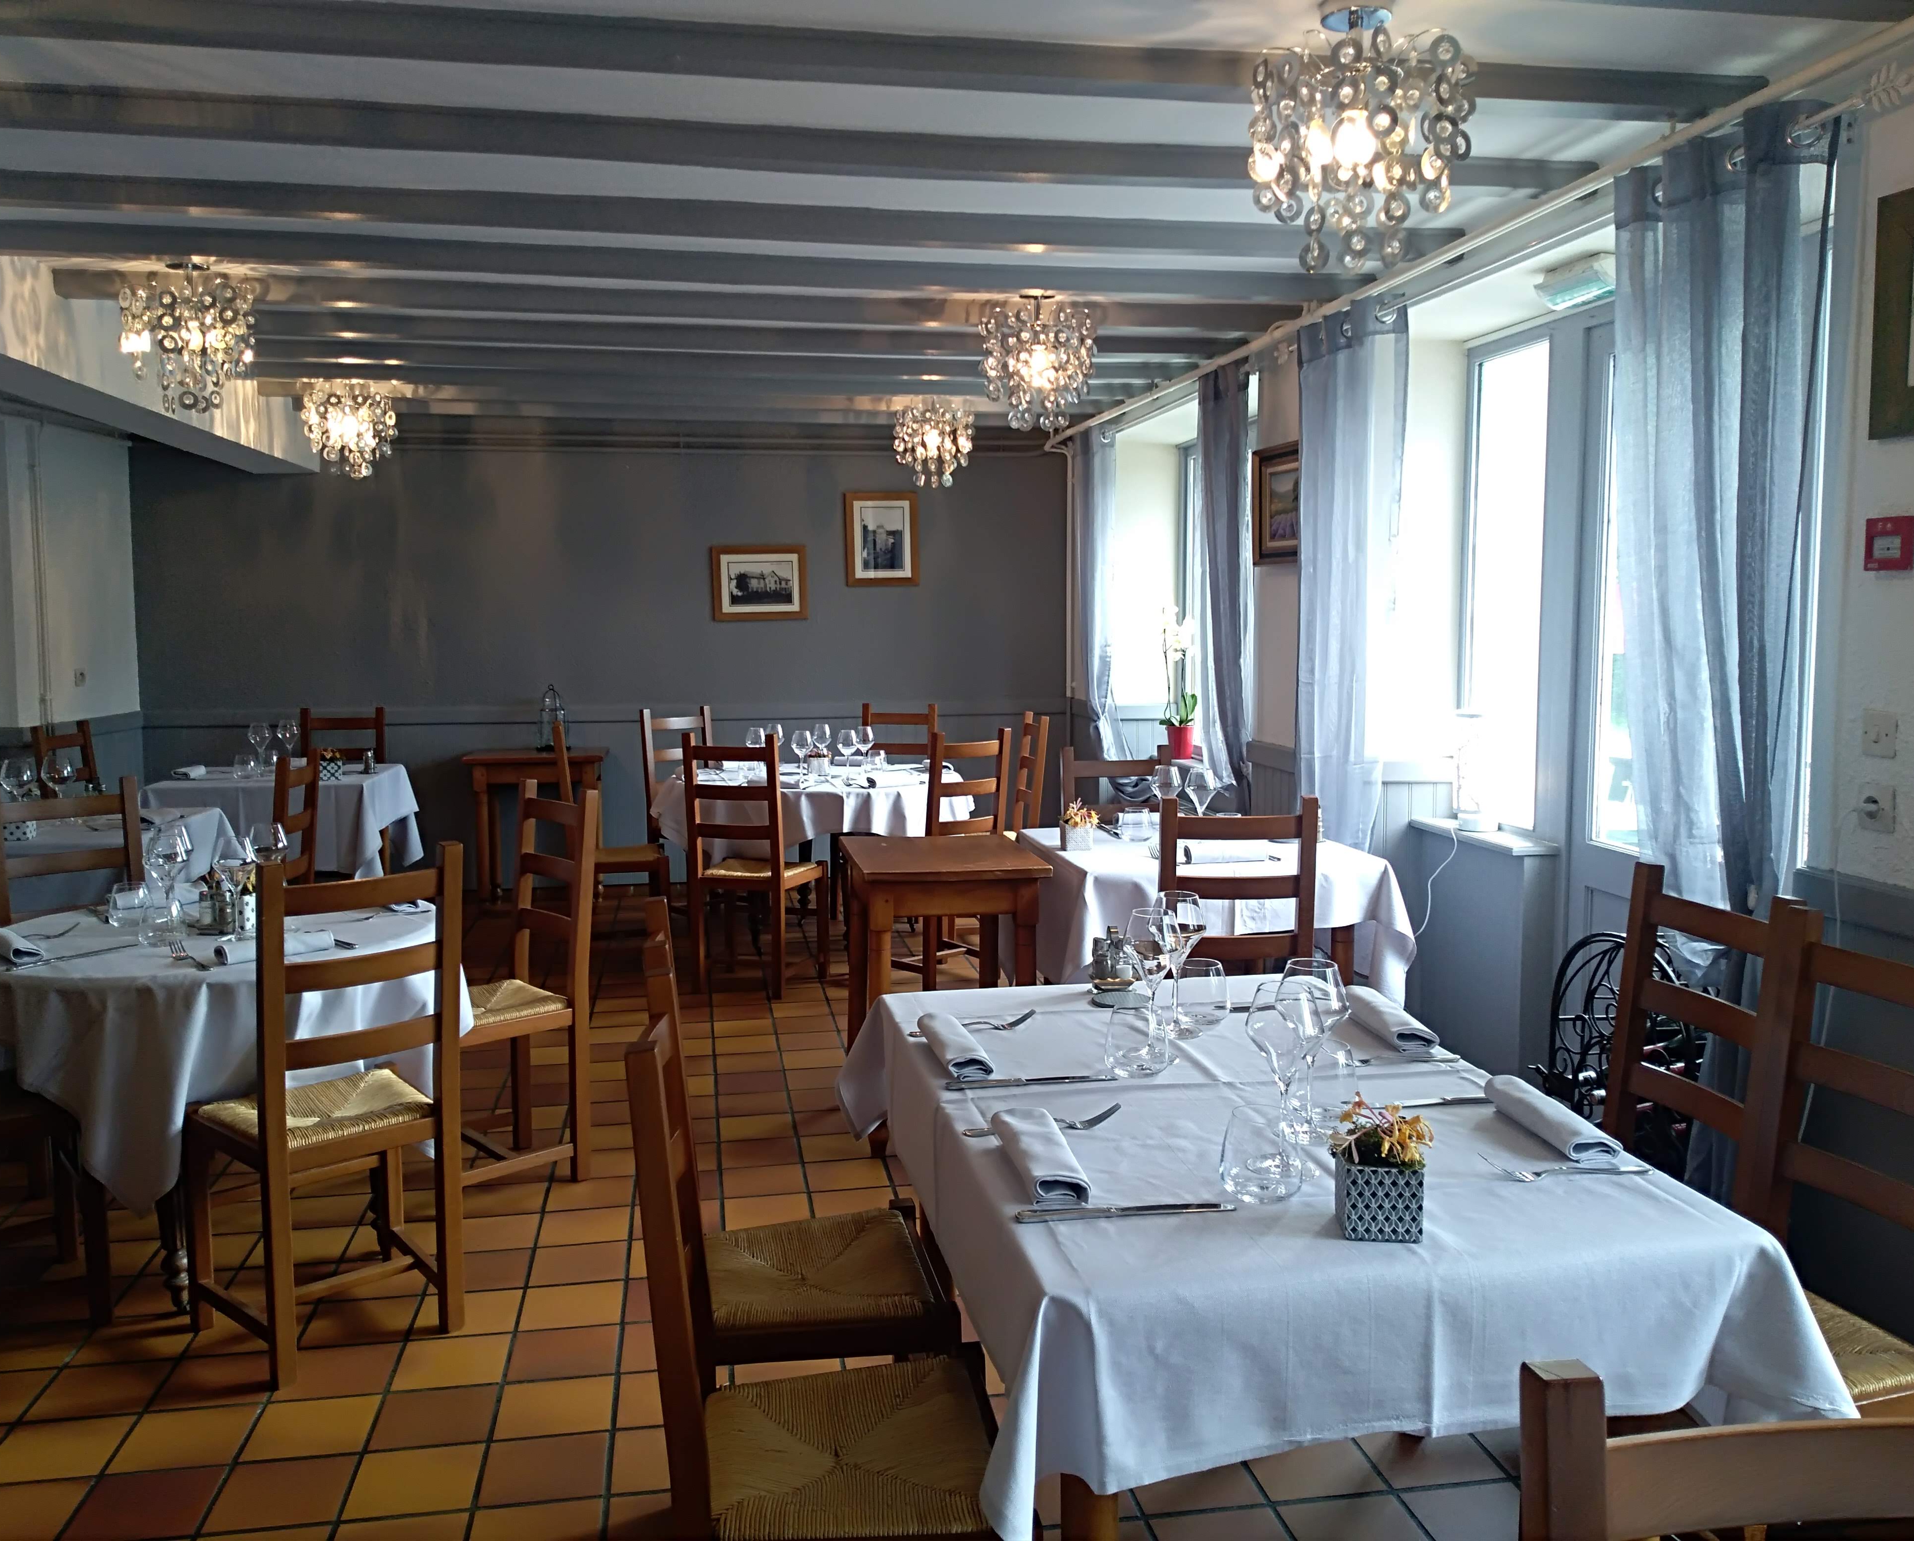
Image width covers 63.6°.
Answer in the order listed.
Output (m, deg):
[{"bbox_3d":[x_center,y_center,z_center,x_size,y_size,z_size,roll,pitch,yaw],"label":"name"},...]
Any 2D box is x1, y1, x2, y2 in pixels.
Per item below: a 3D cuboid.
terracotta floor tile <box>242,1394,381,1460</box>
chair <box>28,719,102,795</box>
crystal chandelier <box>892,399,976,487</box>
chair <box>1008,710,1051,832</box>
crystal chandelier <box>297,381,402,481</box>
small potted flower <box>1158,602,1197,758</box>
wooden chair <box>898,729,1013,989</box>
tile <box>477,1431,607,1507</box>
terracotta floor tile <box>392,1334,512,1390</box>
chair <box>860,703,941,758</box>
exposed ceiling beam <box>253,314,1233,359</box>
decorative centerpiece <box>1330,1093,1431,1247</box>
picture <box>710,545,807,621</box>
[{"bbox_3d":[-1.122,1.147,2.687,0.200,0.010,0.200,-1,6,-10],"label":"terracotta floor tile"},{"bbox_3d":[-3.571,0.295,6.582,0.450,0.985,0.440,-1,6,-9],"label":"chair"},{"bbox_3d":[-0.109,-1.474,6.904,0.375,0.420,0.375,-1,6,-10],"label":"crystal chandelier"},{"bbox_3d":[0.159,0.247,6.951,0.450,0.985,0.440,-1,6,-10],"label":"chair"},{"bbox_3d":[-2.456,-1.392,6.231,0.370,0.420,0.370,-1,6,-10],"label":"crystal chandelier"},{"bbox_3d":[0.946,-0.372,6.521,0.165,0.650,0.165,-1,6,-10],"label":"small potted flower"},{"bbox_3d":[-0.082,0.333,5.933,0.441,0.990,0.438,-6,8,-43],"label":"wooden chair"},{"bbox_3d":[-0.693,1.185,2.608,0.200,0.012,0.200,-1,6,-10],"label":"tile"},{"bbox_3d":[-0.953,1.122,2.925,0.200,0.010,0.200,-1,6,-10],"label":"terracotta floor tile"},{"bbox_3d":[-0.324,0.188,7.213,0.420,0.972,0.419,2,6,16],"label":"chair"},{"bbox_3d":[-0.871,-1.542,5.471,3.800,0.075,0.105,-1,6,-10],"label":"exposed ceiling beam"},{"bbox_3d":[0.460,0.429,1.686,0.103,0.142,0.098,0,6,4],"label":"decorative centerpiece"},{"bbox_3d":[-1.007,-0.954,7.874,0.489,0.383,0.025,-1,6,-10],"label":"picture"}]

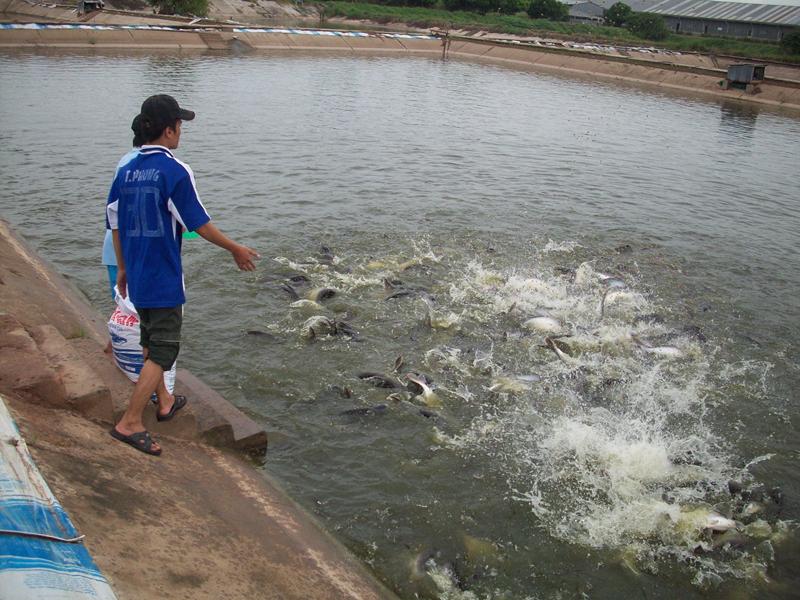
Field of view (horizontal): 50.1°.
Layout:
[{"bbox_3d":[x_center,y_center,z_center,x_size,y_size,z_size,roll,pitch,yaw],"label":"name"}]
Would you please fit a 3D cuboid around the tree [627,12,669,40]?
[{"bbox_3d":[19.136,-21.146,66.112,3.300,2.150,2.900,8,19,14],"label":"tree"}]

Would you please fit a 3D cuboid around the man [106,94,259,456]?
[{"bbox_3d":[-1.034,-0.172,4.029,0.580,1.670,0.640,18,24,37],"label":"man"}]

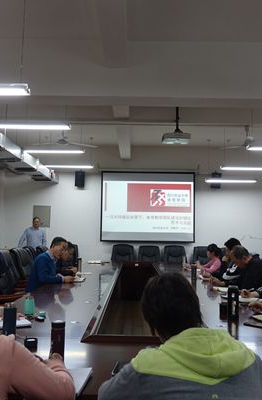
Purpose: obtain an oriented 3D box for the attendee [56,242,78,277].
[{"bbox_3d":[-0.923,1.190,5.522,0.750,1.200,0.500,0,-6,10],"label":"attendee"}]

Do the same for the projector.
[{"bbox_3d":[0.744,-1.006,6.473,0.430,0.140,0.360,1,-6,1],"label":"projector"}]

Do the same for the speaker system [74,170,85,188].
[{"bbox_3d":[-1.326,-0.526,10.423,0.250,0.430,0.250,1,-6,-6],"label":"speaker system"}]

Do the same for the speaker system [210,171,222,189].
[{"bbox_3d":[2.212,-0.500,10.372,0.250,0.430,0.250,0,-6,8],"label":"speaker system"}]

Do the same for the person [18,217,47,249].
[{"bbox_3d":[-2.104,1.248,8.849,0.580,1.710,0.380,2,-6,-11],"label":"person"}]

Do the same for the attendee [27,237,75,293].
[{"bbox_3d":[-0.956,1.068,4.550,0.780,1.250,0.520,0,-6,12],"label":"attendee"}]

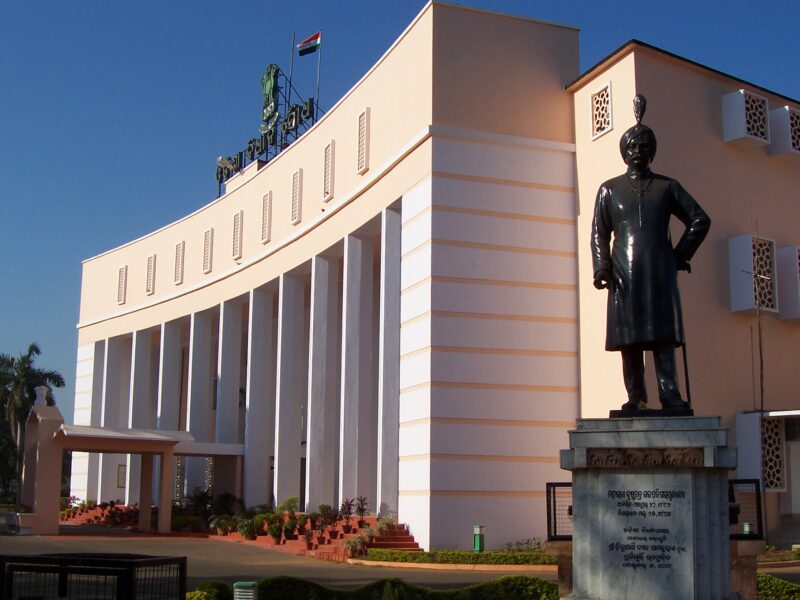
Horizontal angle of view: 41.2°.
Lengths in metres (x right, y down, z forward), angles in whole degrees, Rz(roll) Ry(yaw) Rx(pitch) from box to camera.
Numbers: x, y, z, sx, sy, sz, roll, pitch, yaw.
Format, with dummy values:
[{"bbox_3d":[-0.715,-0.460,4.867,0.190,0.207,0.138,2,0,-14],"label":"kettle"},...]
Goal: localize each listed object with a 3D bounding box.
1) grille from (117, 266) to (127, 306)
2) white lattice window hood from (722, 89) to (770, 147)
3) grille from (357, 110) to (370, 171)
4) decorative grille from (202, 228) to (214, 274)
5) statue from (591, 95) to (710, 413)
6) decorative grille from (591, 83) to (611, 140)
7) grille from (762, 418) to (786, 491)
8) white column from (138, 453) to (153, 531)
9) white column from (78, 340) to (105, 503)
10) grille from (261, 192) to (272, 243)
[{"bbox_3d":[-15.179,-0.816,58.097,0.130,2.084,0.880,8,-13,-37],"label":"grille"},{"bbox_3d":[9.325,-4.843,28.605,1.102,1.304,0.657,8,-13,-36],"label":"white lattice window hood"},{"bbox_3d":[-1.101,-4.921,33.117,0.141,2.005,0.710,5,-11,-21],"label":"grille"},{"bbox_3d":[-8.864,-2.238,49.155,0.130,2.000,0.880,7,-12,-31],"label":"decorative grille"},{"bbox_3d":[2.085,-0.424,8.824,0.940,2.692,0.660,-3,-11,19],"label":"statue"},{"bbox_3d":[5.432,-5.096,28.717,0.100,1.394,1.030,4,-11,-20],"label":"decorative grille"},{"bbox_3d":[9.393,3.877,26.724,1.028,1.866,0.127,8,-13,-36],"label":"grille"},{"bbox_3d":[-9.969,7.546,41.887,0.340,3.032,0.340,7,-12,-31],"label":"white column"},{"bbox_3d":[-17.602,7.043,59.878,0.848,8.988,2.332,9,-14,-40],"label":"white column"},{"bbox_3d":[-5.283,-3.285,42.321,0.141,2.005,0.710,6,-12,-27],"label":"grille"}]

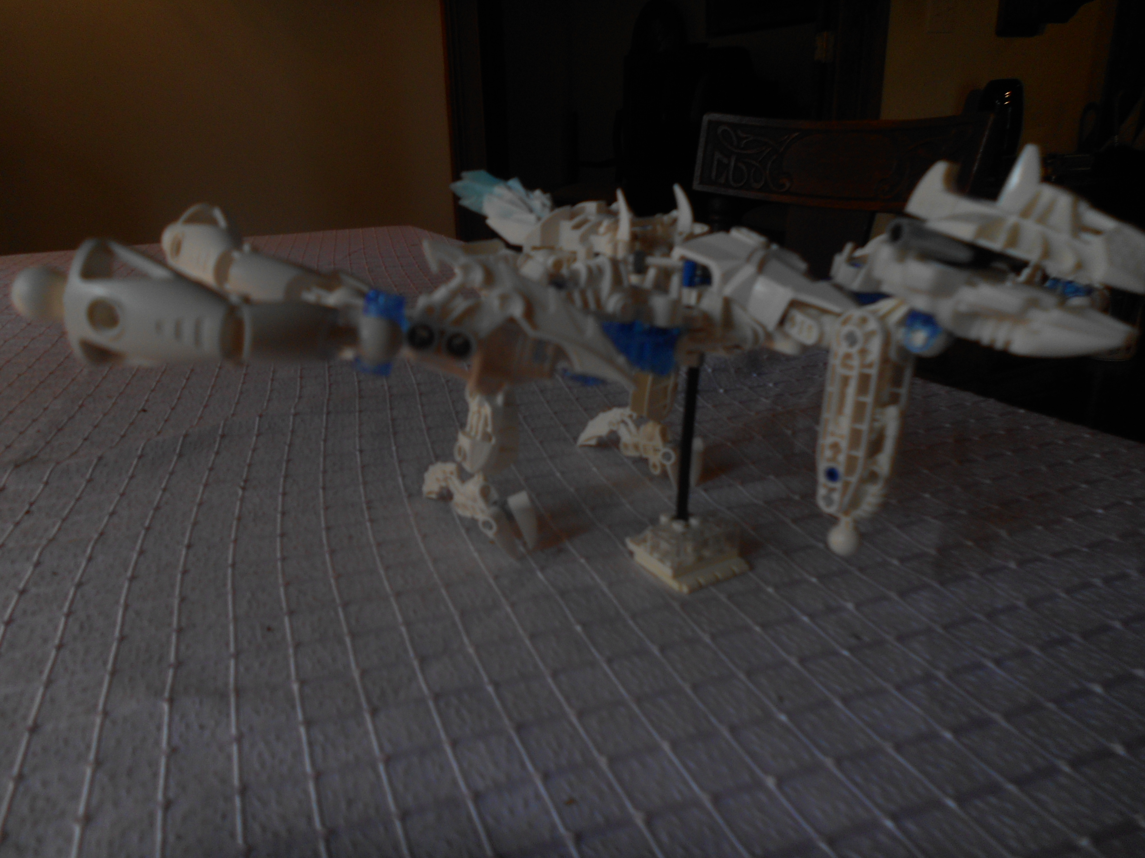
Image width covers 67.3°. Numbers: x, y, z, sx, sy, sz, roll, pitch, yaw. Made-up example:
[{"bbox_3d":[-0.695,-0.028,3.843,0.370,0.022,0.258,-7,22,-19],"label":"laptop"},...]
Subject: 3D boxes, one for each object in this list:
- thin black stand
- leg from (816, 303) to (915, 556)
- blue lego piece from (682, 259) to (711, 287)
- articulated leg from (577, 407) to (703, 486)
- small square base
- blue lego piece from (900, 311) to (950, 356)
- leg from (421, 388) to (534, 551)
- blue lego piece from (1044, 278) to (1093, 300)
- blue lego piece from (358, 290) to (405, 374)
[{"bbox_3d":[0.045,0.005,0.335,0.005,0.066,0.005,-11,22,-32],"label":"thin black stand"},{"bbox_3d":[0.097,0.000,0.285,0.025,0.082,0.019,-16,23,-38],"label":"leg"},{"bbox_3d":[0.046,-0.058,0.322,0.011,0.011,0.011,-13,21,-32],"label":"blue lego piece"},{"bbox_3d":[0.033,0.005,0.441,0.068,0.033,0.024,16,25,42],"label":"articulated leg"},{"bbox_3d":[0.045,0.045,0.344,0.032,0.018,0.040,-13,21,-32],"label":"small square base"},{"bbox_3d":[0.109,-0.030,0.267,0.013,0.013,0.013,-16,23,-38],"label":"blue lego piece"},{"bbox_3d":[-0.043,0.012,0.374,0.055,0.063,0.023,16,25,42],"label":"leg"},{"bbox_3d":[0.144,-0.041,0.250,0.012,0.008,0.012,-16,23,-38],"label":"blue lego piece"},{"bbox_3d":[-0.067,-0.034,0.305,0.014,0.028,0.014,-16,23,-38],"label":"blue lego piece"}]

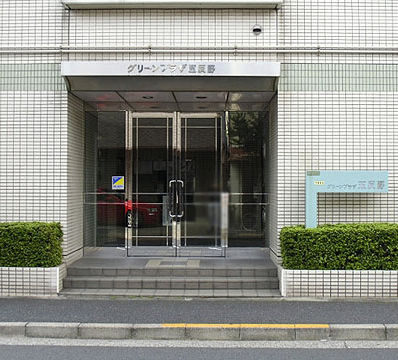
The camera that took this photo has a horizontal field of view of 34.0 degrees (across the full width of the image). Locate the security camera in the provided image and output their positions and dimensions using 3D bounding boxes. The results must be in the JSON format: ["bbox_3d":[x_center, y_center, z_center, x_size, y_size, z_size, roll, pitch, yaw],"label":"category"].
[{"bbox_3d":[0.868,-2.260,9.850,0.140,0.160,0.120,0,-1,1],"label":"security camera"}]

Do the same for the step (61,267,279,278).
[{"bbox_3d":[-0.385,1.347,9.700,3.080,0.130,0.360,0,-1,1],"label":"step"}]

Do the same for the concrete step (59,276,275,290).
[{"bbox_3d":[-0.390,1.474,9.360,3.080,0.135,0.360,0,-1,1],"label":"concrete step"}]

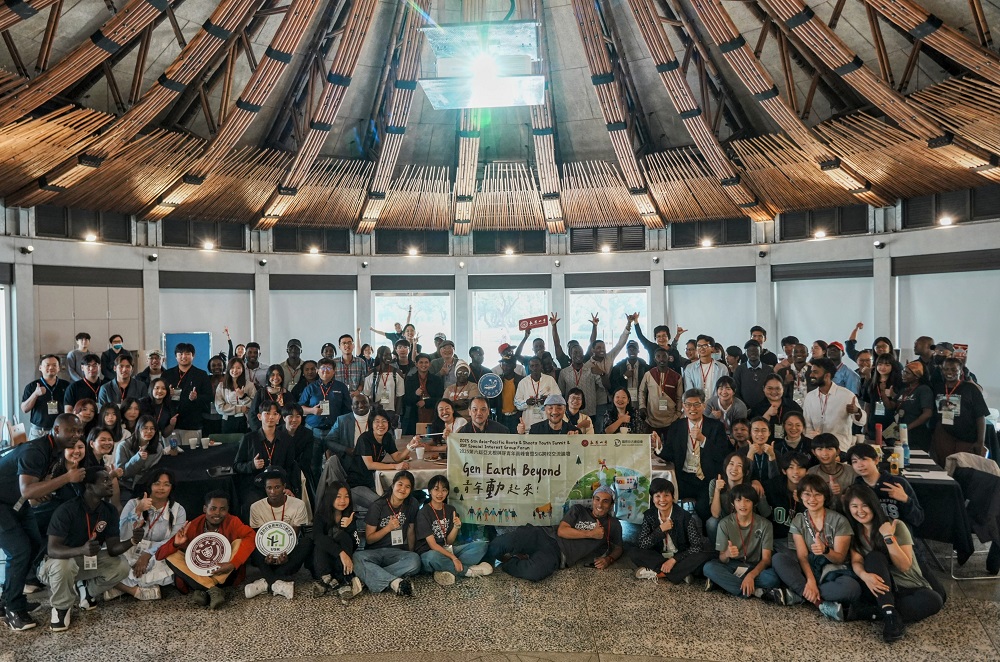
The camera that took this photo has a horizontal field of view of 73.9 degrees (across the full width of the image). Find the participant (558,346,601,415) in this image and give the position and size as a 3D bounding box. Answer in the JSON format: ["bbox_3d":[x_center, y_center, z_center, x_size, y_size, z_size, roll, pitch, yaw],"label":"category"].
[{"bbox_3d":[0.873,1.012,7.400,0.540,1.700,0.340,-1,1,3],"label":"participant"}]

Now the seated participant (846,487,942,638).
[{"bbox_3d":[2.675,1.520,4.580,0.650,0.900,0.720,0,1,23],"label":"seated participant"}]

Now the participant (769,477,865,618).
[{"bbox_3d":[2.253,1.461,4.720,0.660,0.817,0.800,0,1,27],"label":"participant"}]

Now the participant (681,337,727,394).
[{"bbox_3d":[2.158,0.935,6.950,0.480,1.790,0.340,0,1,14],"label":"participant"}]

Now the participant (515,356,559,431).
[{"bbox_3d":[0.434,1.127,7.700,0.530,1.670,0.380,-1,1,0],"label":"participant"}]

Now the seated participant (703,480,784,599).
[{"bbox_3d":[1.808,1.500,4.920,0.660,0.737,0.660,0,1,16],"label":"seated participant"}]

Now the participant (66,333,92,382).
[{"bbox_3d":[-5.398,0.994,8.600,0.500,1.830,0.330,-1,1,-30],"label":"participant"}]

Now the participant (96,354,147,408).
[{"bbox_3d":[-3.755,1.075,6.600,0.540,1.710,0.340,-1,1,-24],"label":"participant"}]

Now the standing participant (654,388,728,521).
[{"bbox_3d":[1.560,1.169,5.420,0.620,1.385,0.720,0,1,13],"label":"standing participant"}]

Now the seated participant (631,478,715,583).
[{"bbox_3d":[1.397,1.582,5.420,0.680,0.790,0.620,-1,1,13],"label":"seated participant"}]

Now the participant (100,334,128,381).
[{"bbox_3d":[-5.657,0.946,9.800,0.480,1.774,0.330,-1,1,-25],"label":"participant"}]

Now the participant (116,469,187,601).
[{"bbox_3d":[-2.658,1.479,5.030,0.600,0.839,0.740,-1,1,-22],"label":"participant"}]

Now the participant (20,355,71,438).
[{"bbox_3d":[-4.602,1.062,6.750,0.520,1.637,0.380,-1,1,-35],"label":"participant"}]

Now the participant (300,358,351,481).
[{"bbox_3d":[-2.020,1.154,7.700,0.560,1.680,0.360,-1,1,-10],"label":"participant"}]

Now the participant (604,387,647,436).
[{"bbox_3d":[1.273,1.249,6.800,0.550,1.240,0.750,-1,1,5],"label":"participant"}]

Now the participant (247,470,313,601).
[{"bbox_3d":[-1.656,1.479,5.020,0.540,0.825,0.750,-1,1,-13],"label":"participant"}]

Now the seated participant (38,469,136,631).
[{"bbox_3d":[-2.869,1.459,4.660,0.640,1.000,0.750,-1,1,-25],"label":"seated participant"}]

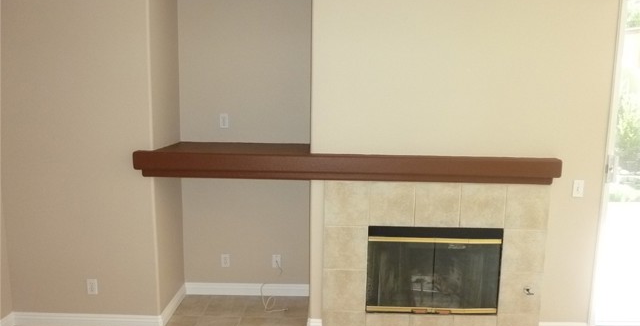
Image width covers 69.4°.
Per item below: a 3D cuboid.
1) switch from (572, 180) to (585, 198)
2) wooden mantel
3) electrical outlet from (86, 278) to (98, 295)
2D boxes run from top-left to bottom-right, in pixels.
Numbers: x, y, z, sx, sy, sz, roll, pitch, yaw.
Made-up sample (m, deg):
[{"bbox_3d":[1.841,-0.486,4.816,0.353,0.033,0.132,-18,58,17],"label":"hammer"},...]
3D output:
[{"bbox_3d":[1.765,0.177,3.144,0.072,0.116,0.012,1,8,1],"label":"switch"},{"bbox_3d":[0.184,-0.004,3.359,2.836,0.169,0.671,1,8,1],"label":"wooden mantel"},{"bbox_3d":[-1.618,0.885,3.288,0.072,0.116,0.012,1,8,1],"label":"electrical outlet"}]

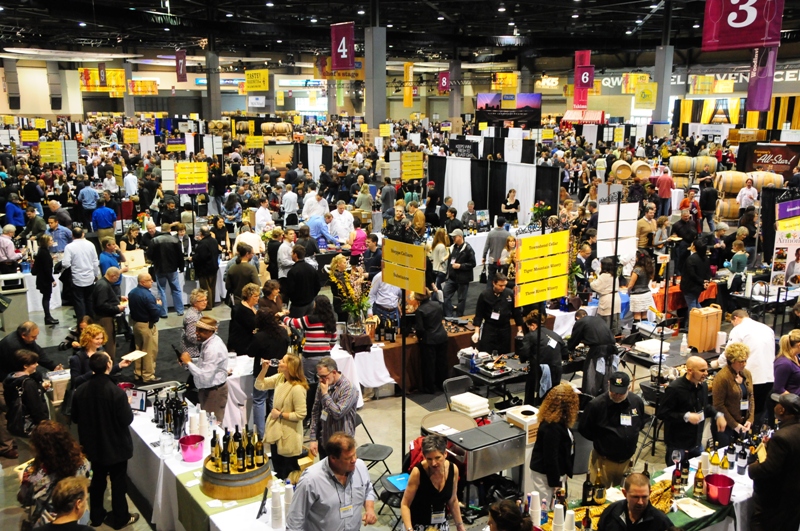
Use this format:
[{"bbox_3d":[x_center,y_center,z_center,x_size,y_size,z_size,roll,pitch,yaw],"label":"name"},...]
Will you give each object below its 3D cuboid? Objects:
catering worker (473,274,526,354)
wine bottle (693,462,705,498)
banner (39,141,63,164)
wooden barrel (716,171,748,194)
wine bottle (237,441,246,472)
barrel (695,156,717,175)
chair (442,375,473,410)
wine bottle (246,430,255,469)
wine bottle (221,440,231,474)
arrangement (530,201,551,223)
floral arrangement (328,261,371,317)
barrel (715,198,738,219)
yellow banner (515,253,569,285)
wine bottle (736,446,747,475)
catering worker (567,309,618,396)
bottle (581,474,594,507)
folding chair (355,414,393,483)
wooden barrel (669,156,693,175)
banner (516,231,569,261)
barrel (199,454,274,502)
[{"bbox_3d":[1.426,1.018,11.564,0.700,1.760,0.420,0,12,2],"label":"catering worker"},{"bbox_3d":[2.642,1.884,7.040,0.080,0.308,0.080,-7,14,-32],"label":"wine bottle"},{"bbox_3d":[-11.780,-3.810,27.000,0.710,0.730,0.040,0,12,0],"label":"banner"},{"bbox_3d":[11.365,-2.833,27.200,0.910,0.720,0.720,2,12,11],"label":"wooden barrel"},{"bbox_3d":[-1.447,1.727,7.264,0.077,0.298,0.077,-3,12,-12],"label":"wine bottle"},{"bbox_3d":[12.491,-4.097,32.600,0.940,0.690,0.690,4,13,18],"label":"barrel"},{"bbox_3d":[0.865,1.828,9.947,0.460,0.780,0.480,-9,15,-37],"label":"chair"},{"bbox_3d":[-1.346,1.665,7.172,0.076,0.320,0.076,0,12,0],"label":"wine bottle"},{"bbox_3d":[-1.544,1.690,7.079,0.076,0.310,0.076,0,12,0],"label":"wine bottle"},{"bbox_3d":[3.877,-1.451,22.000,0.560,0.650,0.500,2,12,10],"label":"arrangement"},{"bbox_3d":[-0.732,0.380,11.582,0.600,0.820,0.500,-1,12,-4],"label":"floral arrangement"},{"bbox_3d":[11.090,-1.880,26.500,0.950,0.700,0.700,0,12,0],"label":"barrel"},{"bbox_3d":[1.578,0.030,8.803,0.860,0.250,0.030,-9,15,-38],"label":"yellow banner"},{"bbox_3d":[3.154,1.771,7.336,0.079,0.300,0.079,0,12,0],"label":"wine bottle"},{"bbox_3d":[2.629,1.329,10.966,0.550,1.400,0.750,-8,14,-32],"label":"catering worker"},{"bbox_3d":[1.606,1.885,6.791,0.080,0.305,0.080,0,12,0],"label":"bottle"},{"bbox_3d":[-0.328,2.069,8.689,0.470,0.780,0.460,5,13,24],"label":"folding chair"},{"bbox_3d":[12.200,-4.366,34.600,0.910,0.720,0.720,2,12,11],"label":"wooden barrel"},{"bbox_3d":[1.579,-0.218,8.753,0.860,0.250,0.030,-9,15,-38],"label":"banner"},{"bbox_3d":[-1.521,1.921,7.458,0.670,0.230,0.670,0,12,0],"label":"barrel"}]

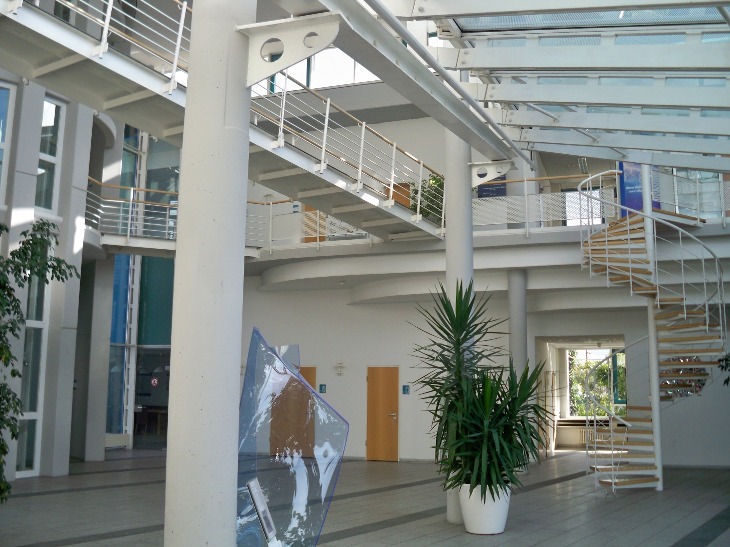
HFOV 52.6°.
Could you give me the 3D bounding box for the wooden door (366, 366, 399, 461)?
[{"bbox_3d":[0.406,3.214,16.855,0.760,2.130,0.080,-2,-9,18],"label":"wooden door"}]

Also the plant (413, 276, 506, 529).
[{"bbox_3d":[1.118,1.577,8.945,1.120,2.900,1.100,0,-9,0],"label":"plant"}]

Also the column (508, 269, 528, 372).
[{"bbox_3d":[3.006,1.904,14.535,0.360,4.030,0.360,0,-9,0],"label":"column"}]

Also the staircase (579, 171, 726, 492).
[{"bbox_3d":[4.824,0.873,12.321,2.200,5.400,2.200,2,-9,-11],"label":"staircase"}]

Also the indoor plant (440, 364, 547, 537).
[{"bbox_3d":[1.495,2.038,8.740,1.200,1.930,1.150,0,-9,0],"label":"indoor plant"}]

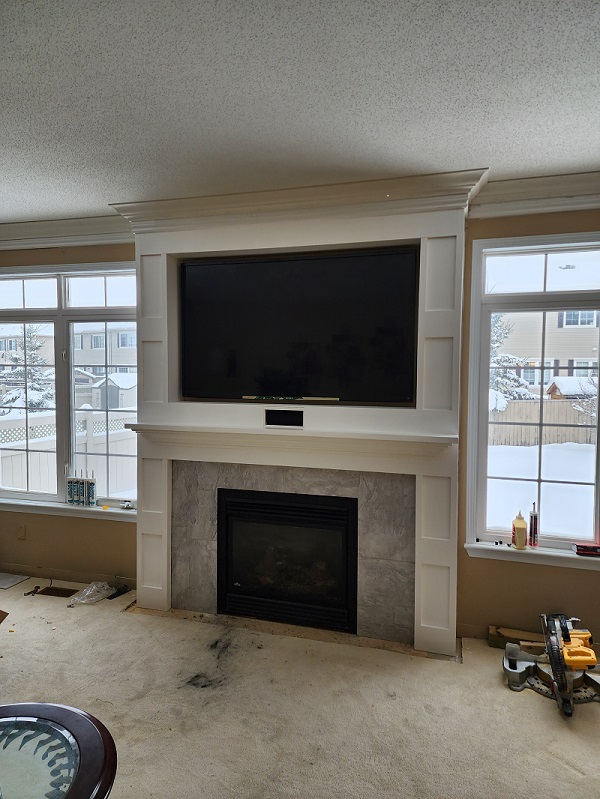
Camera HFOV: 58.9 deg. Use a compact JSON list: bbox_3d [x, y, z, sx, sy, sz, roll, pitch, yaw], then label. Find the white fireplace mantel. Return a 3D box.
[{"bbox_3d":[-0.088,0.106,3.358,2.348,2.720,0.319,1,3,16],"label":"white fireplace mantel"}]

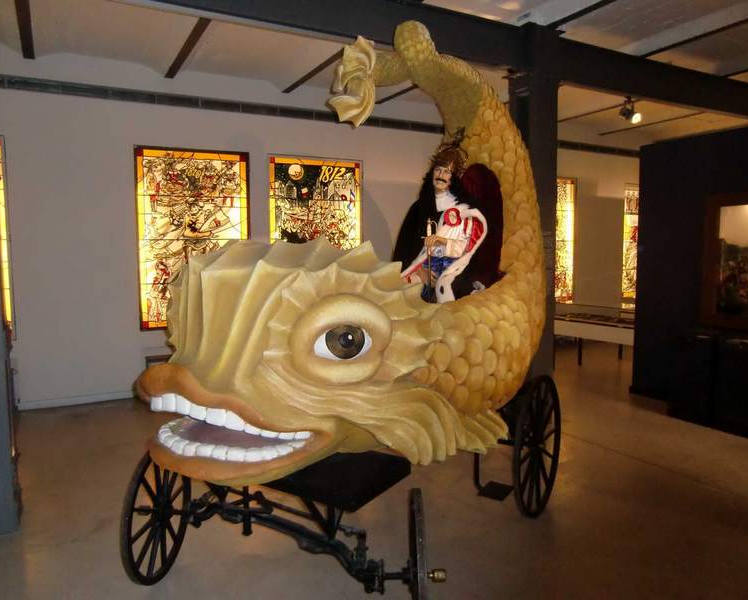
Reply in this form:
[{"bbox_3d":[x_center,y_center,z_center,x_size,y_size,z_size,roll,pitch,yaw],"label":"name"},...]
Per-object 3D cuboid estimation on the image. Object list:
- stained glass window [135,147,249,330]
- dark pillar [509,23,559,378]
[{"bbox_3d":[-2.030,-0.692,6.340,1.228,2.023,0.060,-3,5,-28],"label":"stained glass window"},{"bbox_3d":[1.433,-0.609,5.038,0.279,3.490,0.302,-3,5,-28],"label":"dark pillar"}]

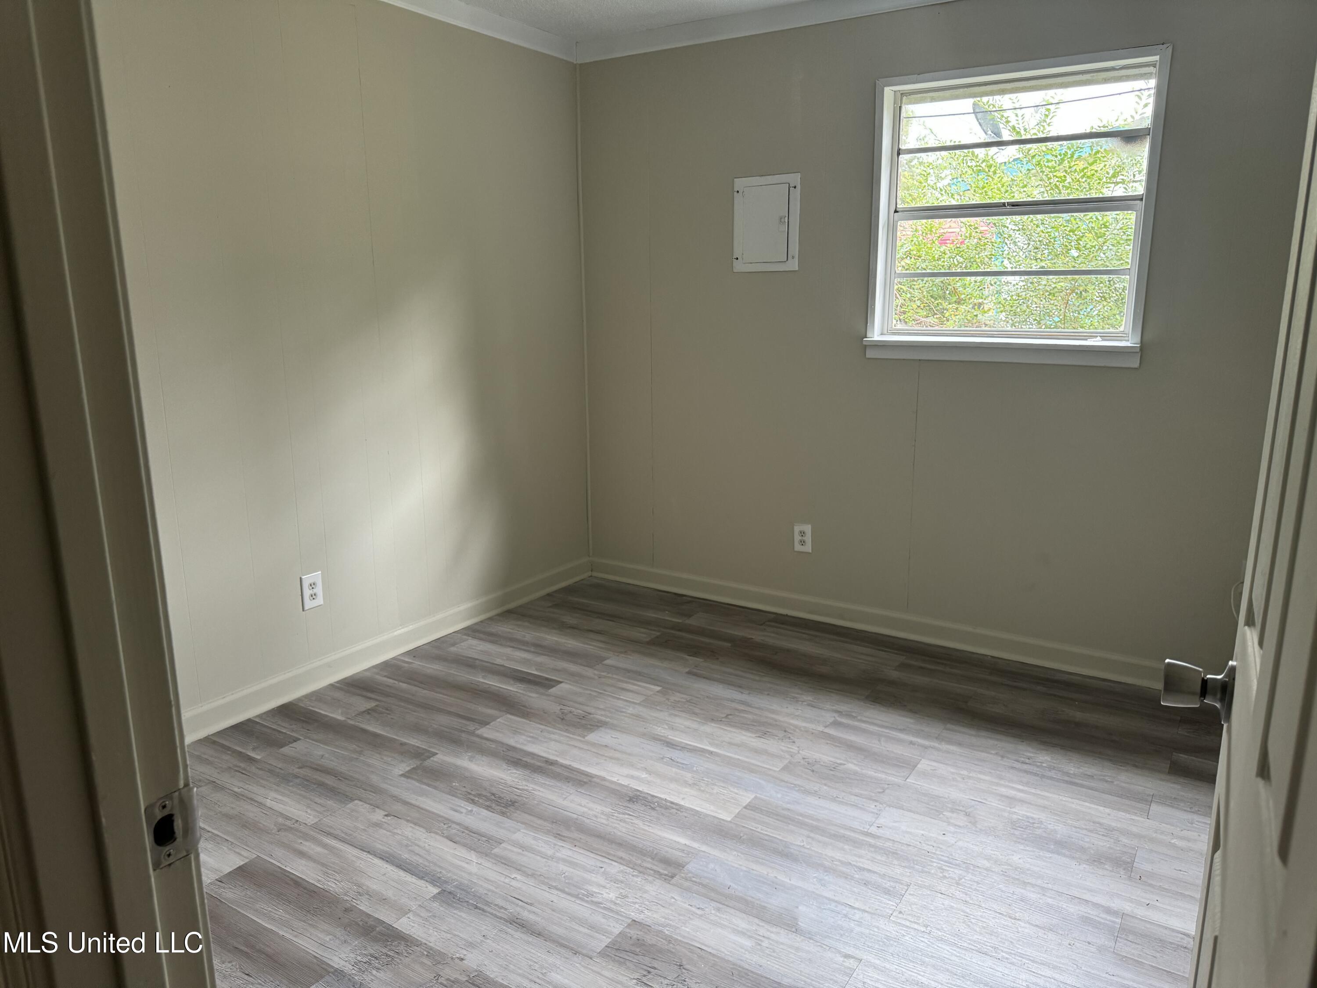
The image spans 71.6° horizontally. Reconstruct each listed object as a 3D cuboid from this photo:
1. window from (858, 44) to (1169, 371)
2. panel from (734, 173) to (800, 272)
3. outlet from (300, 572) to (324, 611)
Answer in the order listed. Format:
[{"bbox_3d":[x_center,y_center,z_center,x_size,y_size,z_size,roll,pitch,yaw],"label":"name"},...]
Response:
[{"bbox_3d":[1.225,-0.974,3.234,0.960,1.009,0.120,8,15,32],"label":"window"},{"bbox_3d":[0.436,-1.089,3.688,0.296,0.374,0.020,8,15,32],"label":"panel"},{"bbox_3d":[-1.199,0.338,3.164,0.007,0.120,0.078,8,15,32],"label":"outlet"}]

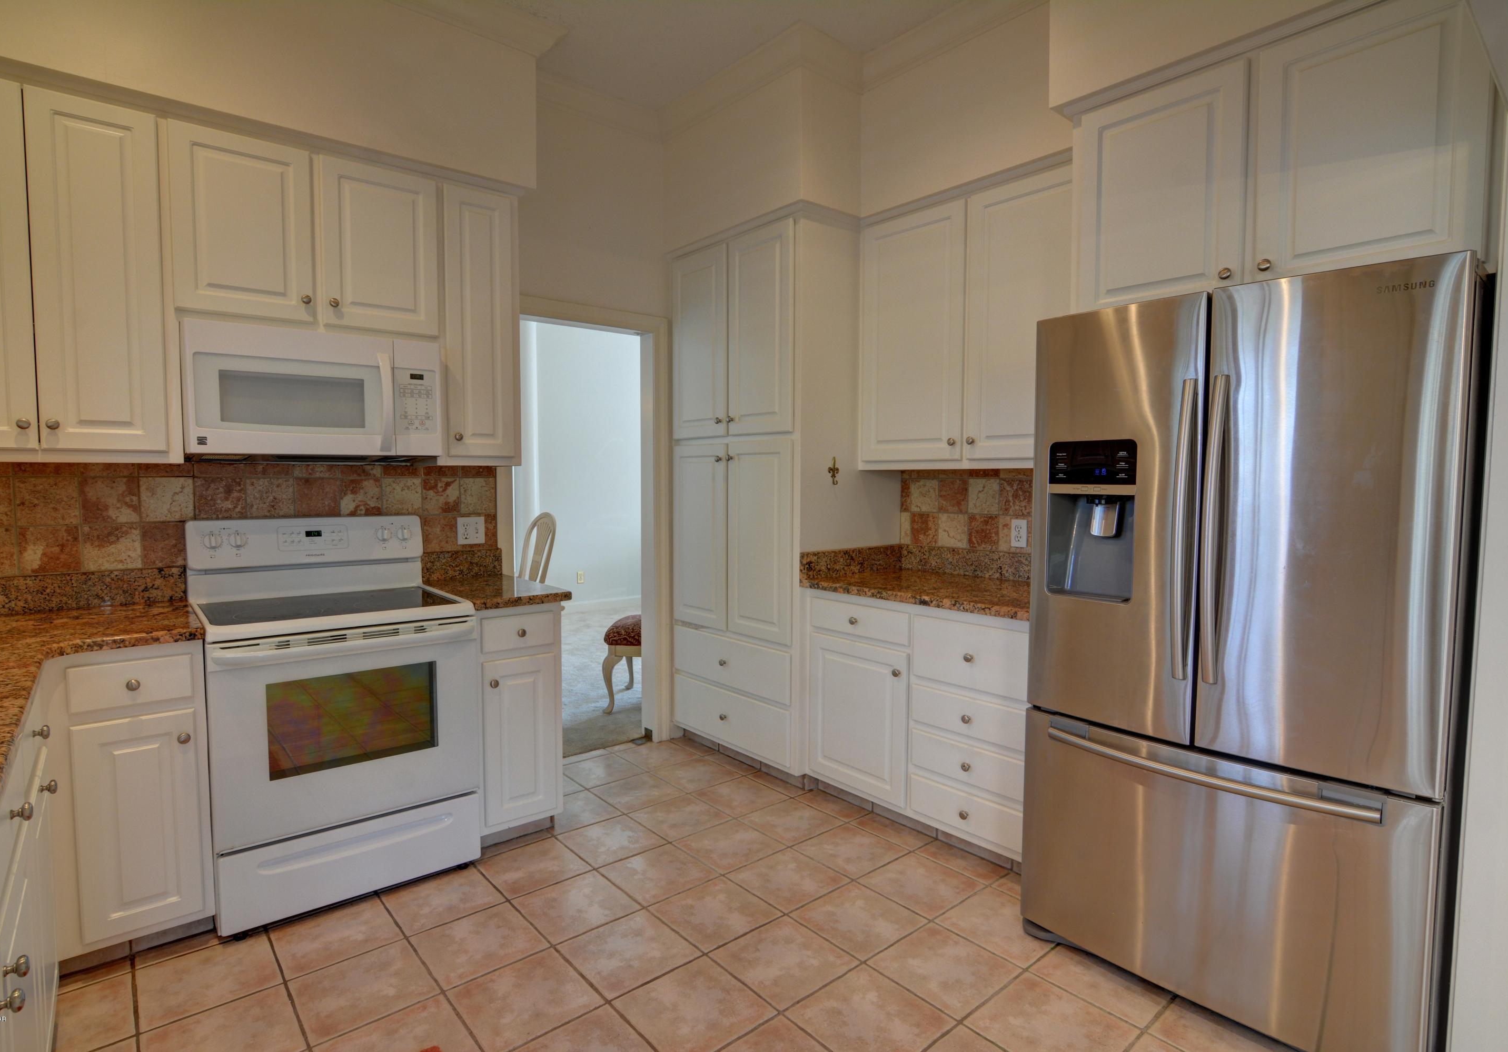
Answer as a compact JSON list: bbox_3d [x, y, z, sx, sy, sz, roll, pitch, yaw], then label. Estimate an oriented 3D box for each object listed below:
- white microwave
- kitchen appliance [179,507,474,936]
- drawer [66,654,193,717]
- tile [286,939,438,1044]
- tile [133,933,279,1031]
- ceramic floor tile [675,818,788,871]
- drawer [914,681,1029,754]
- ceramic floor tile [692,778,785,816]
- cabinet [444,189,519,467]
[{"bbox_3d":[-1.585,-0.456,2.547,0.751,0.416,0.404,-3,5,-41],"label":"white microwave"},{"bbox_3d":[-1.480,0.592,2.491,0.751,1.213,0.707,-3,5,-41],"label":"kitchen appliance"},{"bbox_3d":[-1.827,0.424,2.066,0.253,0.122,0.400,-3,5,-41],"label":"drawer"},{"bbox_3d":[-1.059,1.258,1.904,0.300,0.012,0.300,-3,5,-40],"label":"tile"},{"bbox_3d":[-1.486,1.233,1.913,0.302,0.010,0.302,-2,4,-40],"label":"tile"},{"bbox_3d":[-0.090,1.209,2.648,0.305,0.012,0.305,-3,4,-41],"label":"ceramic floor tile"},{"bbox_3d":[0.917,0.659,2.603,0.460,0.140,0.465,-3,4,-43],"label":"drawer"},{"bbox_3d":[-0.060,1.180,3.054,0.300,0.012,0.300,-3,5,-40],"label":"ceramic floor tile"},{"bbox_3d":[-1.186,-0.794,2.929,0.291,1.075,0.325,-3,5,-41],"label":"cabinet"}]

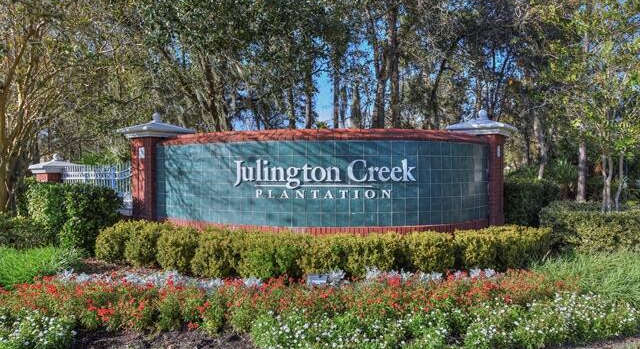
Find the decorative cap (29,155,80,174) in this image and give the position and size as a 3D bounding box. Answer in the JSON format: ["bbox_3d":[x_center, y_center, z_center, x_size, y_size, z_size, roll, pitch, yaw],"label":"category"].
[{"bbox_3d":[-6.350,-0.255,10.300,0.880,0.460,0.880,0,1,34],"label":"decorative cap"}]

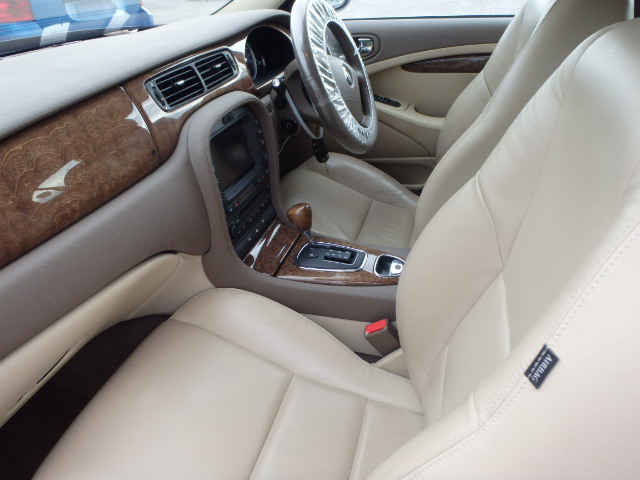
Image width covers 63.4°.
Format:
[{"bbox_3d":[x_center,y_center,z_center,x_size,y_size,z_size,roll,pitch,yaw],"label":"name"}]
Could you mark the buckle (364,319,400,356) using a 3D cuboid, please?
[{"bbox_3d":[0.118,0.176,0.909,0.043,0.076,0.027,-24,30,24],"label":"buckle"}]

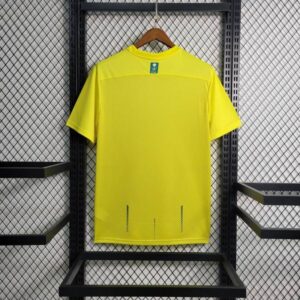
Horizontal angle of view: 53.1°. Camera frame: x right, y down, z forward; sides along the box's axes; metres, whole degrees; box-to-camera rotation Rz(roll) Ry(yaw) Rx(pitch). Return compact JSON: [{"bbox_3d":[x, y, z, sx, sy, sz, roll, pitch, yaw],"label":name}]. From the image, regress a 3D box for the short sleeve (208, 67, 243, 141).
[{"bbox_3d":[0.284,-0.175,1.130,0.130,0.280,0.080,0,0,0],"label":"short sleeve"}]

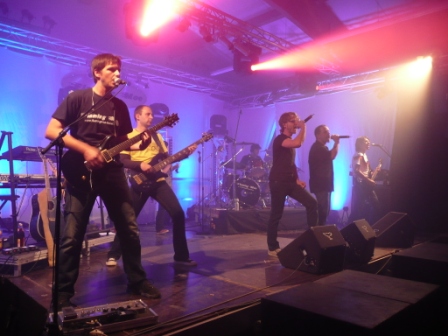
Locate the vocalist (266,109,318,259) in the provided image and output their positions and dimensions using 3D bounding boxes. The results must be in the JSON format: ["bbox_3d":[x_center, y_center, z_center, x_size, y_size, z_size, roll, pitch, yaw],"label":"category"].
[{"bbox_3d":[0.829,0.204,4.450,0.660,1.760,0.520,-2,-5,16],"label":"vocalist"}]

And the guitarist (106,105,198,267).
[{"bbox_3d":[-0.800,0.214,4.000,0.800,1.730,0.620,3,-6,-42],"label":"guitarist"}]

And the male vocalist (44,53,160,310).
[{"bbox_3d":[-0.881,0.079,2.650,0.760,1.780,0.550,3,-6,-37],"label":"male vocalist"}]

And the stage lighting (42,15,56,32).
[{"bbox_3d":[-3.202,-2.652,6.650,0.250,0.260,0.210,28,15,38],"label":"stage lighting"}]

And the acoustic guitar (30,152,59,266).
[{"bbox_3d":[-1.851,0.320,3.800,0.130,1.030,0.400,-15,-10,24],"label":"acoustic guitar"}]

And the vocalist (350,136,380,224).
[{"bbox_3d":[2.310,0.323,6.000,0.500,1.720,0.550,-3,-5,30],"label":"vocalist"}]

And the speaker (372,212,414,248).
[{"bbox_3d":[2.391,0.889,5.300,0.580,0.480,0.500,-1,-4,2],"label":"speaker"}]

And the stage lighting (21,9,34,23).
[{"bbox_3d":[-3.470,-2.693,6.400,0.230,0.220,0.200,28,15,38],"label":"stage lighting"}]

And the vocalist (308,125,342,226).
[{"bbox_3d":[1.414,0.246,5.100,0.500,1.760,0.520,-2,-5,16],"label":"vocalist"}]

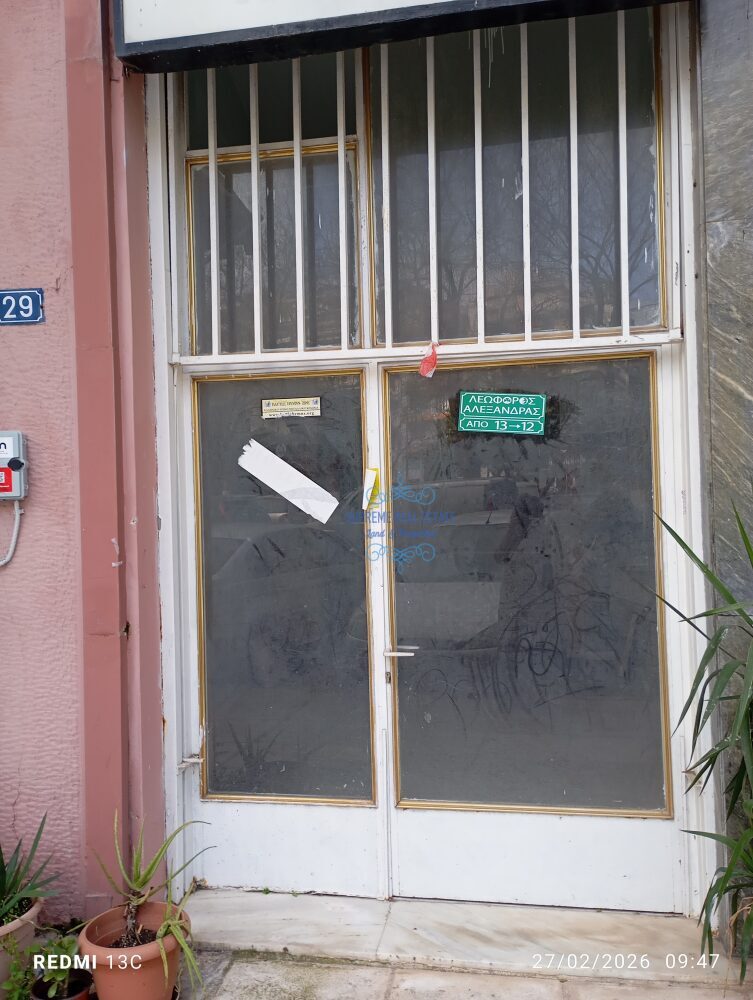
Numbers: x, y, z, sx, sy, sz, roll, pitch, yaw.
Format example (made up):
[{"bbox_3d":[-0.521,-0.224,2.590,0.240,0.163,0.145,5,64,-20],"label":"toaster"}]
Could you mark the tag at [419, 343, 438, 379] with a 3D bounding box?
[{"bbox_3d":[0.196,-0.525,3.050,0.073,0.134,0.030,-1,0,9],"label":"tag"}]

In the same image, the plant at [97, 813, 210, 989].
[{"bbox_3d":[-0.697,1.251,2.530,0.350,0.540,0.360,-1,0,9],"label":"plant"}]

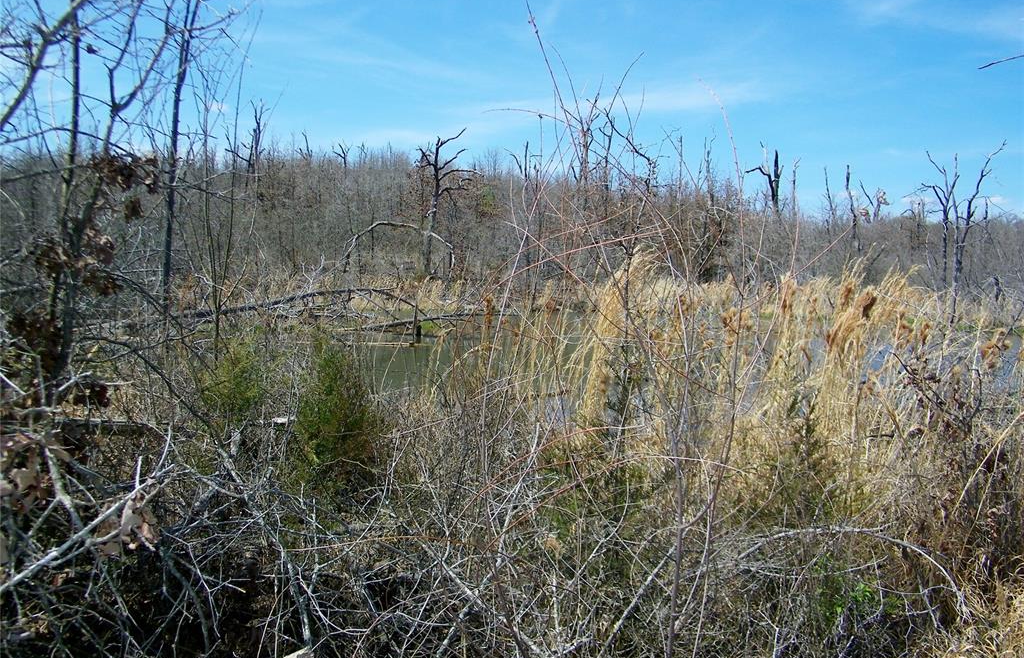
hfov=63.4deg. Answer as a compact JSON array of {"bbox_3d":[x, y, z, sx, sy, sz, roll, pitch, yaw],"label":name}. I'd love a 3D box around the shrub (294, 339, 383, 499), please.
[{"bbox_3d":[-1.508,0.787,7.200,0.750,1.320,0.740,0,3,0],"label":"shrub"}]

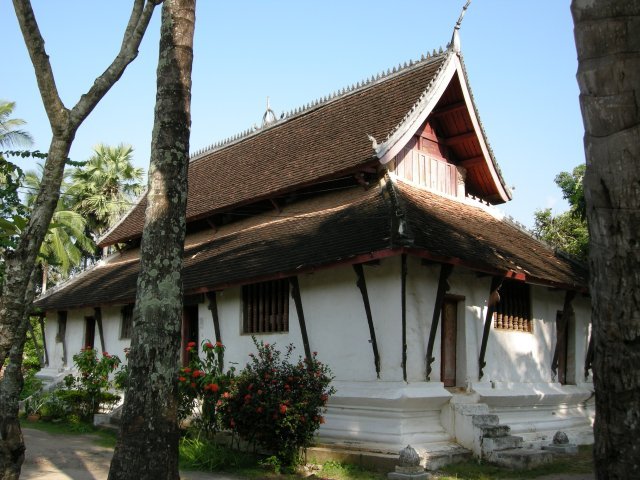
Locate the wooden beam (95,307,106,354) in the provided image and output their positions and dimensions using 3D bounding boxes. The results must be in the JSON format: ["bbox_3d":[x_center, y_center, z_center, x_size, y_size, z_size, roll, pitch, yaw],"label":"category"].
[{"bbox_3d":[-7.251,3.236,22.102,0.200,2.016,0.100,-9,-2,-43],"label":"wooden beam"}]

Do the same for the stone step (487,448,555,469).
[{"bbox_3d":[3.870,4.147,12.694,1.470,0.221,0.420,11,-15,-40],"label":"stone step"}]

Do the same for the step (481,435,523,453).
[{"bbox_3d":[3.482,3.885,12.762,0.924,0.200,0.326,11,-15,-40],"label":"step"}]

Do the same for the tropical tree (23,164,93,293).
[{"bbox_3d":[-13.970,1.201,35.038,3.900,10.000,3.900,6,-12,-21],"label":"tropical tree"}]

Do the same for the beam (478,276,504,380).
[{"bbox_3d":[3.673,1.918,14.423,0.100,2.246,0.200,11,-3,-41],"label":"beam"}]

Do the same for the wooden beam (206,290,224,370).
[{"bbox_3d":[-2.748,2.378,17.186,0.168,2.119,0.095,-6,-4,-42],"label":"wooden beam"}]

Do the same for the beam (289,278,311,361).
[{"bbox_3d":[-0.373,1.888,14.466,0.168,2.196,0.095,-9,-1,-42],"label":"beam"}]

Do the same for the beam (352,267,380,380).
[{"bbox_3d":[0.947,1.614,13.248,0.200,2.272,0.100,-9,-1,-43],"label":"beam"}]

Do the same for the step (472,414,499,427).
[{"bbox_3d":[3.163,3.564,13.202,0.913,0.189,0.315,11,-15,-40],"label":"step"}]

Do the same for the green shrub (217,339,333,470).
[{"bbox_3d":[-0.803,3.071,12.578,1.837,2.257,1.974,1,-11,0],"label":"green shrub"}]

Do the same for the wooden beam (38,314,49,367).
[{"bbox_3d":[-10.786,3.945,25.944,0.200,1.979,0.100,-6,-3,-43],"label":"wooden beam"}]

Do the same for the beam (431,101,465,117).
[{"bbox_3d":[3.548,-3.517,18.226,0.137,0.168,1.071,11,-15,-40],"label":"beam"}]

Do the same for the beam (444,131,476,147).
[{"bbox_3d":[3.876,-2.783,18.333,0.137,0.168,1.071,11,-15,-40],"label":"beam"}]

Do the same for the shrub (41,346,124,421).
[{"bbox_3d":[-7.359,4.462,20.625,2.400,2.369,2.000,5,-12,-19],"label":"shrub"}]

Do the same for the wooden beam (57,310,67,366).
[{"bbox_3d":[-9.791,3.752,24.995,0.178,2.119,0.105,-7,-3,-42],"label":"wooden beam"}]

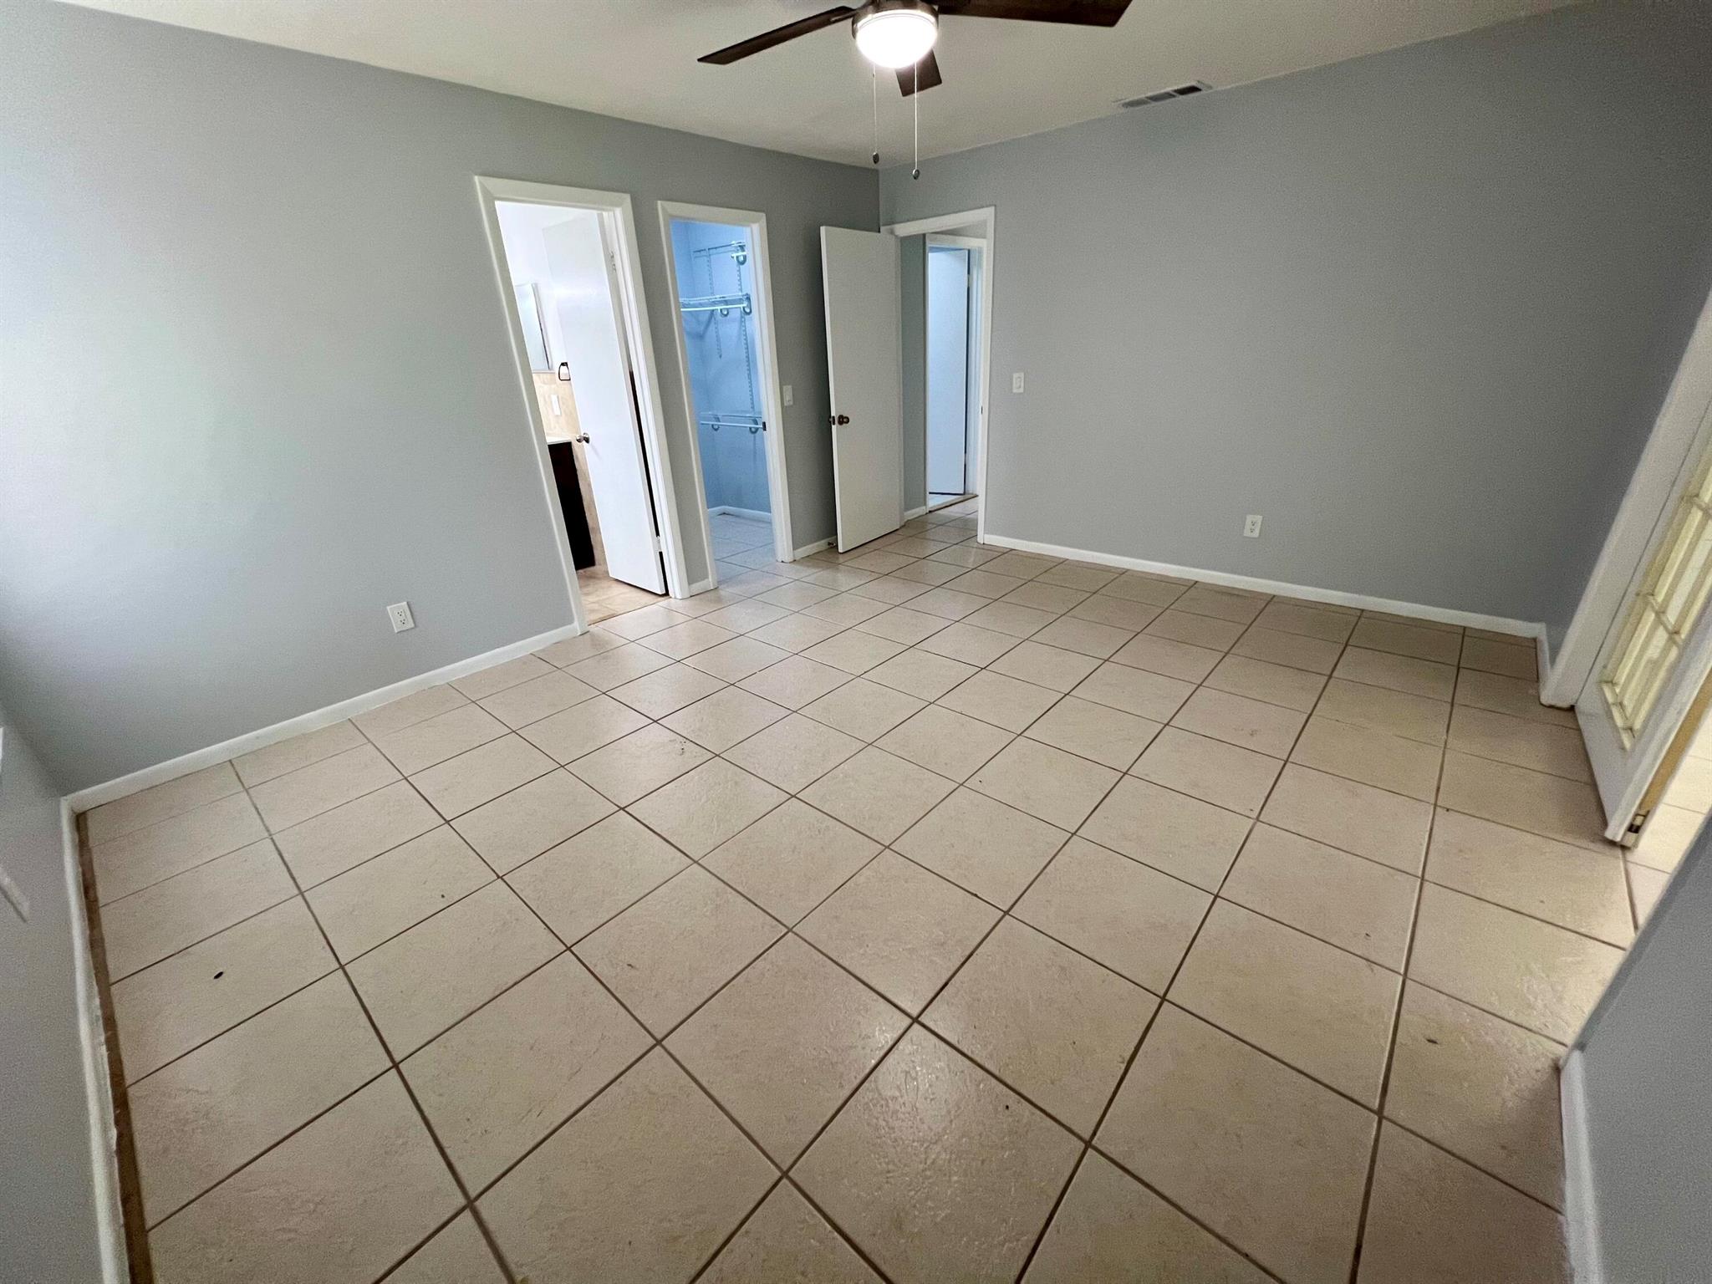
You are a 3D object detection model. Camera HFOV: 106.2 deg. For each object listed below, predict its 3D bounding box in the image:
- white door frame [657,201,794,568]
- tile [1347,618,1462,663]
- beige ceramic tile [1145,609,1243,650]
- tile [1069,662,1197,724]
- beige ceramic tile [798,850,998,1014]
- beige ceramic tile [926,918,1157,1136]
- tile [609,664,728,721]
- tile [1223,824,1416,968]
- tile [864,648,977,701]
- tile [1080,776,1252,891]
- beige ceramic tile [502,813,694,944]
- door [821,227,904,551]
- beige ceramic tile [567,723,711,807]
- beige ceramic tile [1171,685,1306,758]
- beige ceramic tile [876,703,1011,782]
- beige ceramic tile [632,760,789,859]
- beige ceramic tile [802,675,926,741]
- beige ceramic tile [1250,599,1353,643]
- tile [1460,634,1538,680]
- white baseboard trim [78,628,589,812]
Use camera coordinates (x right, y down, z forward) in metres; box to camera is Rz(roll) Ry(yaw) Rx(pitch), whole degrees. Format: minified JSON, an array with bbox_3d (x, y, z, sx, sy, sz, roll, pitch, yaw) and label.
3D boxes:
[{"bbox_3d":[-0.755,-1.418,3.960,0.120,2.090,0.662,20,33,39],"label":"white door frame"},{"bbox_3d":[2.651,-0.001,3.101,0.395,0.012,0.395,19,33,37],"label":"tile"},{"bbox_3d":[1.752,-0.064,3.319,0.395,0.012,0.395,19,33,37],"label":"beige ceramic tile"},{"bbox_3d":[1.225,0.214,2.823,0.400,0.010,0.400,17,31,38],"label":"tile"},{"bbox_3d":[0.113,0.729,1.668,0.393,0.010,0.393,17,31,38],"label":"beige ceramic tile"},{"bbox_3d":[0.429,0.858,1.494,0.398,0.010,0.398,17,31,38],"label":"beige ceramic tile"},{"bbox_3d":[-0.861,0.221,2.950,0.393,0.010,0.393,17,31,38],"label":"tile"},{"bbox_3d":[1.229,0.654,1.704,0.393,0.010,0.393,17,31,38],"label":"tile"},{"bbox_3d":[0.319,0.155,3.108,0.415,0.012,0.415,18,31,38],"label":"tile"},{"bbox_3d":[0.993,0.597,2.062,0.409,0.012,0.412,18,31,38],"label":"tile"},{"bbox_3d":[-0.780,0.701,1.961,0.395,0.012,0.395,19,33,37],"label":"beige ceramic tile"},{"bbox_3d":[0.076,-1.767,4.701,0.040,2.091,0.807,13,28,33],"label":"door"},{"bbox_3d":[-0.822,0.459,2.463,0.406,0.010,0.406,18,31,38],"label":"beige ceramic tile"},{"bbox_3d":[1.530,0.313,2.563,0.400,0.010,0.400,17,31,38],"label":"beige ceramic tile"},{"bbox_3d":[0.340,0.378,2.446,0.393,0.010,0.393,17,31,38],"label":"beige ceramic tile"},{"bbox_3d":[-0.505,0.560,2.216,0.400,0.010,0.400,17,31,38],"label":"beige ceramic tile"},{"bbox_3d":[0.042,0.290,2.778,0.400,0.010,0.400,17,31,38],"label":"beige ceramic tile"},{"bbox_3d":[2.398,-0.102,3.422,0.400,0.010,0.400,17,31,38],"label":"beige ceramic tile"},{"bbox_3d":[2.835,0.075,2.839,0.237,0.010,0.400,17,31,38],"label":"tile"},{"bbox_3d":[-2.161,0.246,2.942,0.015,0.075,1.928,15,30,36],"label":"white baseboard trim"}]

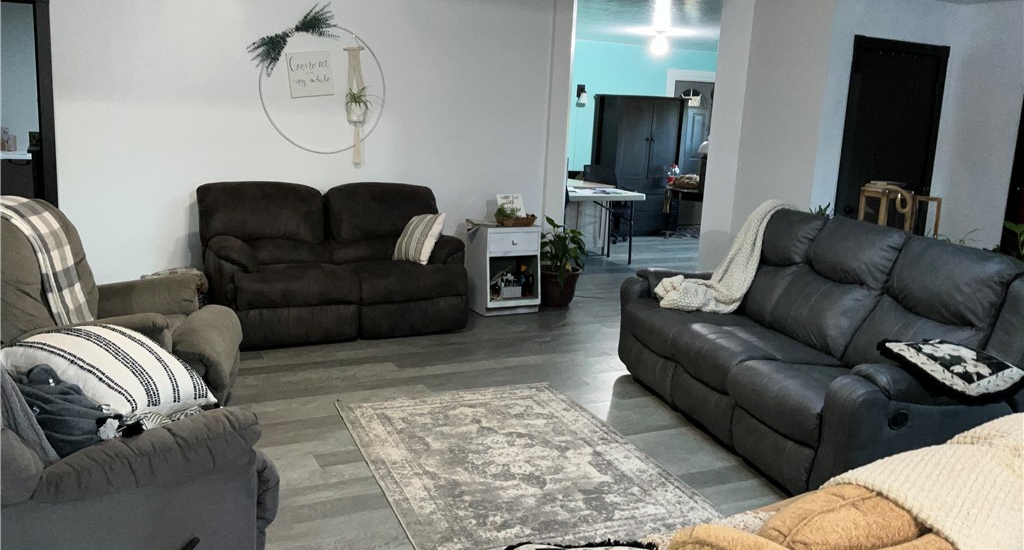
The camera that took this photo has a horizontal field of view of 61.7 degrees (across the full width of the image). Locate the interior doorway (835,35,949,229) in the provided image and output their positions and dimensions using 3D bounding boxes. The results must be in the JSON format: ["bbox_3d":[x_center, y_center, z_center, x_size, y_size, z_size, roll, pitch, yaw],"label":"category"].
[{"bbox_3d":[2.684,-0.588,6.246,0.950,2.140,0.120,-3,12,-26],"label":"interior doorway"}]

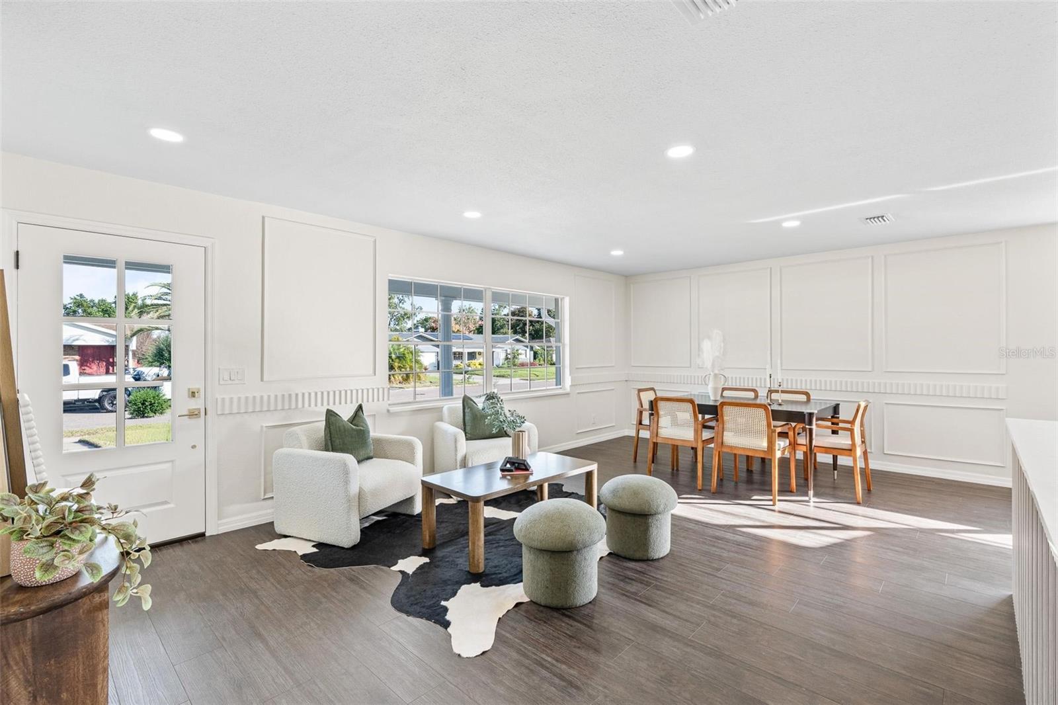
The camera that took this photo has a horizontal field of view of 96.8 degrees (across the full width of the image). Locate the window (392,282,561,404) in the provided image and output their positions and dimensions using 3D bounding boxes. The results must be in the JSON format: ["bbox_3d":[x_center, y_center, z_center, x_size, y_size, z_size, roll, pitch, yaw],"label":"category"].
[{"bbox_3d":[-0.441,-0.108,5.381,0.110,1.220,2.650,0,0,44],"label":"window"}]

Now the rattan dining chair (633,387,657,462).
[{"bbox_3d":[1.622,0.867,5.549,0.570,0.855,0.570,0,0,44],"label":"rattan dining chair"}]

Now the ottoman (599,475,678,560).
[{"bbox_3d":[0.732,1.062,3.143,0.505,0.475,0.505,0,0,-1],"label":"ottoman"}]

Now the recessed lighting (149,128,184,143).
[{"bbox_3d":[-1.922,-1.142,2.499,0.160,0.025,0.160,0,0,44],"label":"recessed lighting"}]

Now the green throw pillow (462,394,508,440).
[{"bbox_3d":[-0.414,0.637,4.739,0.470,0.460,0.160,0,-13,-21],"label":"green throw pillow"}]

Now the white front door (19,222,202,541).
[{"bbox_3d":[-2.610,0.270,3.016,0.045,2.030,0.910,0,0,44],"label":"white front door"}]

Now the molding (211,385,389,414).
[{"bbox_3d":[-1.762,0.388,3.860,0.020,0.122,1.355,0,0,44],"label":"molding"}]

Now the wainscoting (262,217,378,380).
[{"bbox_3d":[-1.703,-0.409,3.923,0.020,1.265,0.935,0,0,44],"label":"wainscoting"}]

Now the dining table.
[{"bbox_3d":[2.243,0.907,4.969,1.620,0.775,0.990,0,0,44],"label":"dining table"}]

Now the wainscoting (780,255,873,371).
[{"bbox_3d":[3.440,-0.425,5.487,0.940,1.280,0.025,0,0,44],"label":"wainscoting"}]

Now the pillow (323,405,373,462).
[{"bbox_3d":[-1.399,0.646,3.664,0.160,0.450,0.430,-15,-6,24],"label":"pillow"}]

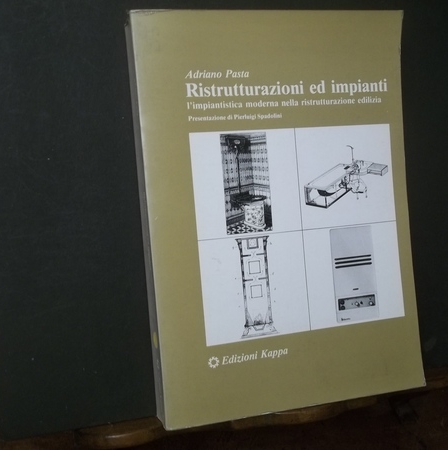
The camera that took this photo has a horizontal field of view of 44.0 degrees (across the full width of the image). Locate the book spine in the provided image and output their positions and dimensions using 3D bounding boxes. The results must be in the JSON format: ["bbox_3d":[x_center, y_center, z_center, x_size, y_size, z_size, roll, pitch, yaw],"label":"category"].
[{"bbox_3d":[-0.043,-0.001,0.334,0.010,0.245,0.023,-5,3,-14],"label":"book spine"}]

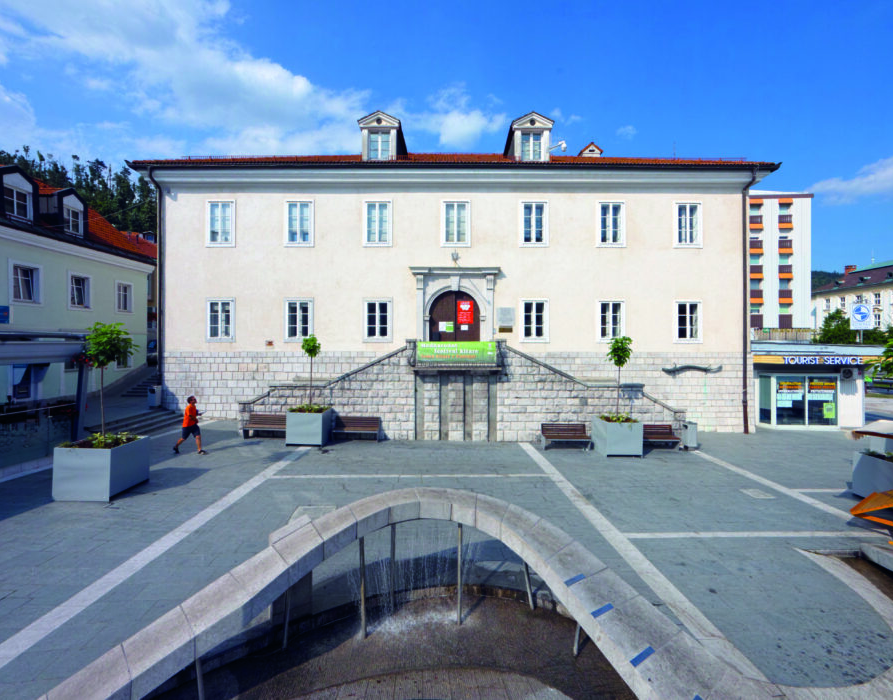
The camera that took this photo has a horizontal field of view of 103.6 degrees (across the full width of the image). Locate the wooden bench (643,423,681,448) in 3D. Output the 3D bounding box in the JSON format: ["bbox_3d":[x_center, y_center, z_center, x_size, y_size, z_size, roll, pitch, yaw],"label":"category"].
[{"bbox_3d":[7.312,3.083,12.379,1.591,0.807,0.655,0,0,-1],"label":"wooden bench"}]

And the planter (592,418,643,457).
[{"bbox_3d":[5.803,2.937,11.969,1.170,1.111,1.147,0,0,-1],"label":"planter"}]

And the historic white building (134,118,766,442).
[{"bbox_3d":[0.351,-4.329,22.581,27.144,15.561,19.422,0,0,-1],"label":"historic white building"}]

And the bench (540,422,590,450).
[{"bbox_3d":[4.177,3.042,12.355,1.591,0.807,0.655,0,0,-1],"label":"bench"}]

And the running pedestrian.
[{"bbox_3d":[-7.670,2.240,10.450,0.920,1.720,0.520,0,0,-9],"label":"running pedestrian"}]

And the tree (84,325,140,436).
[{"bbox_3d":[-7.418,0.725,7.780,0.913,2.691,0.913,0,0,-1],"label":"tree"}]

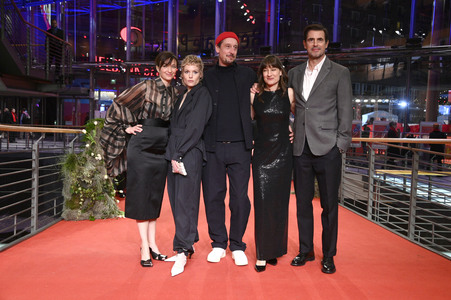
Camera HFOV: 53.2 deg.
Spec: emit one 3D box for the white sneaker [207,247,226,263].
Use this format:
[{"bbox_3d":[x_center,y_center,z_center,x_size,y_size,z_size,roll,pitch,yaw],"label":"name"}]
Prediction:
[{"bbox_3d":[-0.033,0.838,3.722,0.112,0.115,0.300,2,2,24],"label":"white sneaker"}]

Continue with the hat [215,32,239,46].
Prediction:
[{"bbox_3d":[0.017,-0.910,3.720,0.195,0.135,0.225,1,2,-22],"label":"hat"}]

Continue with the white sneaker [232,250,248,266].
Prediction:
[{"bbox_3d":[0.095,0.843,3.671,0.112,0.115,0.300,1,2,-16],"label":"white sneaker"}]

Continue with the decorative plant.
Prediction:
[{"bbox_3d":[-1.608,0.237,5.470,0.720,1.180,0.600,2,2,0],"label":"decorative plant"}]

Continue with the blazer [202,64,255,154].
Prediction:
[{"bbox_3d":[0.017,-0.356,3.730,0.540,0.740,0.290,2,2,0],"label":"blazer"}]

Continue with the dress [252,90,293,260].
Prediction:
[{"bbox_3d":[0.373,0.195,3.580,0.330,1.360,0.270,2,2,3],"label":"dress"}]

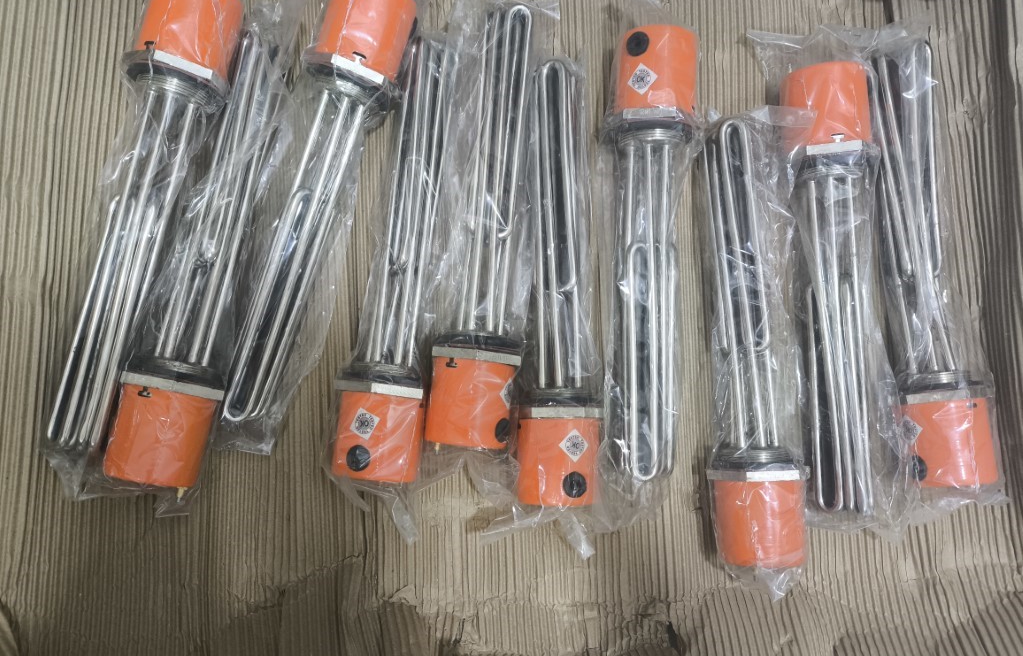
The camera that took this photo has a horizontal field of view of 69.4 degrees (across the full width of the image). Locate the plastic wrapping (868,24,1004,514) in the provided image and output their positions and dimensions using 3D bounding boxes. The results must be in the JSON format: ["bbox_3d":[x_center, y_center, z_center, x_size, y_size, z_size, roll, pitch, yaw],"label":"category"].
[{"bbox_3d":[0.389,-0.056,0.677,0.118,0.079,0.456,-2,86,-1],"label":"plastic wrapping"}]

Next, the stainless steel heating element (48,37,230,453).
[{"bbox_3d":[-0.316,-0.061,0.634,0.086,0.078,0.328,16,89,1],"label":"stainless steel heating element"}]

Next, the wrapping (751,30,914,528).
[{"bbox_3d":[0.312,-0.048,0.677,0.135,0.079,0.476,-3,86,-1],"label":"wrapping"}]

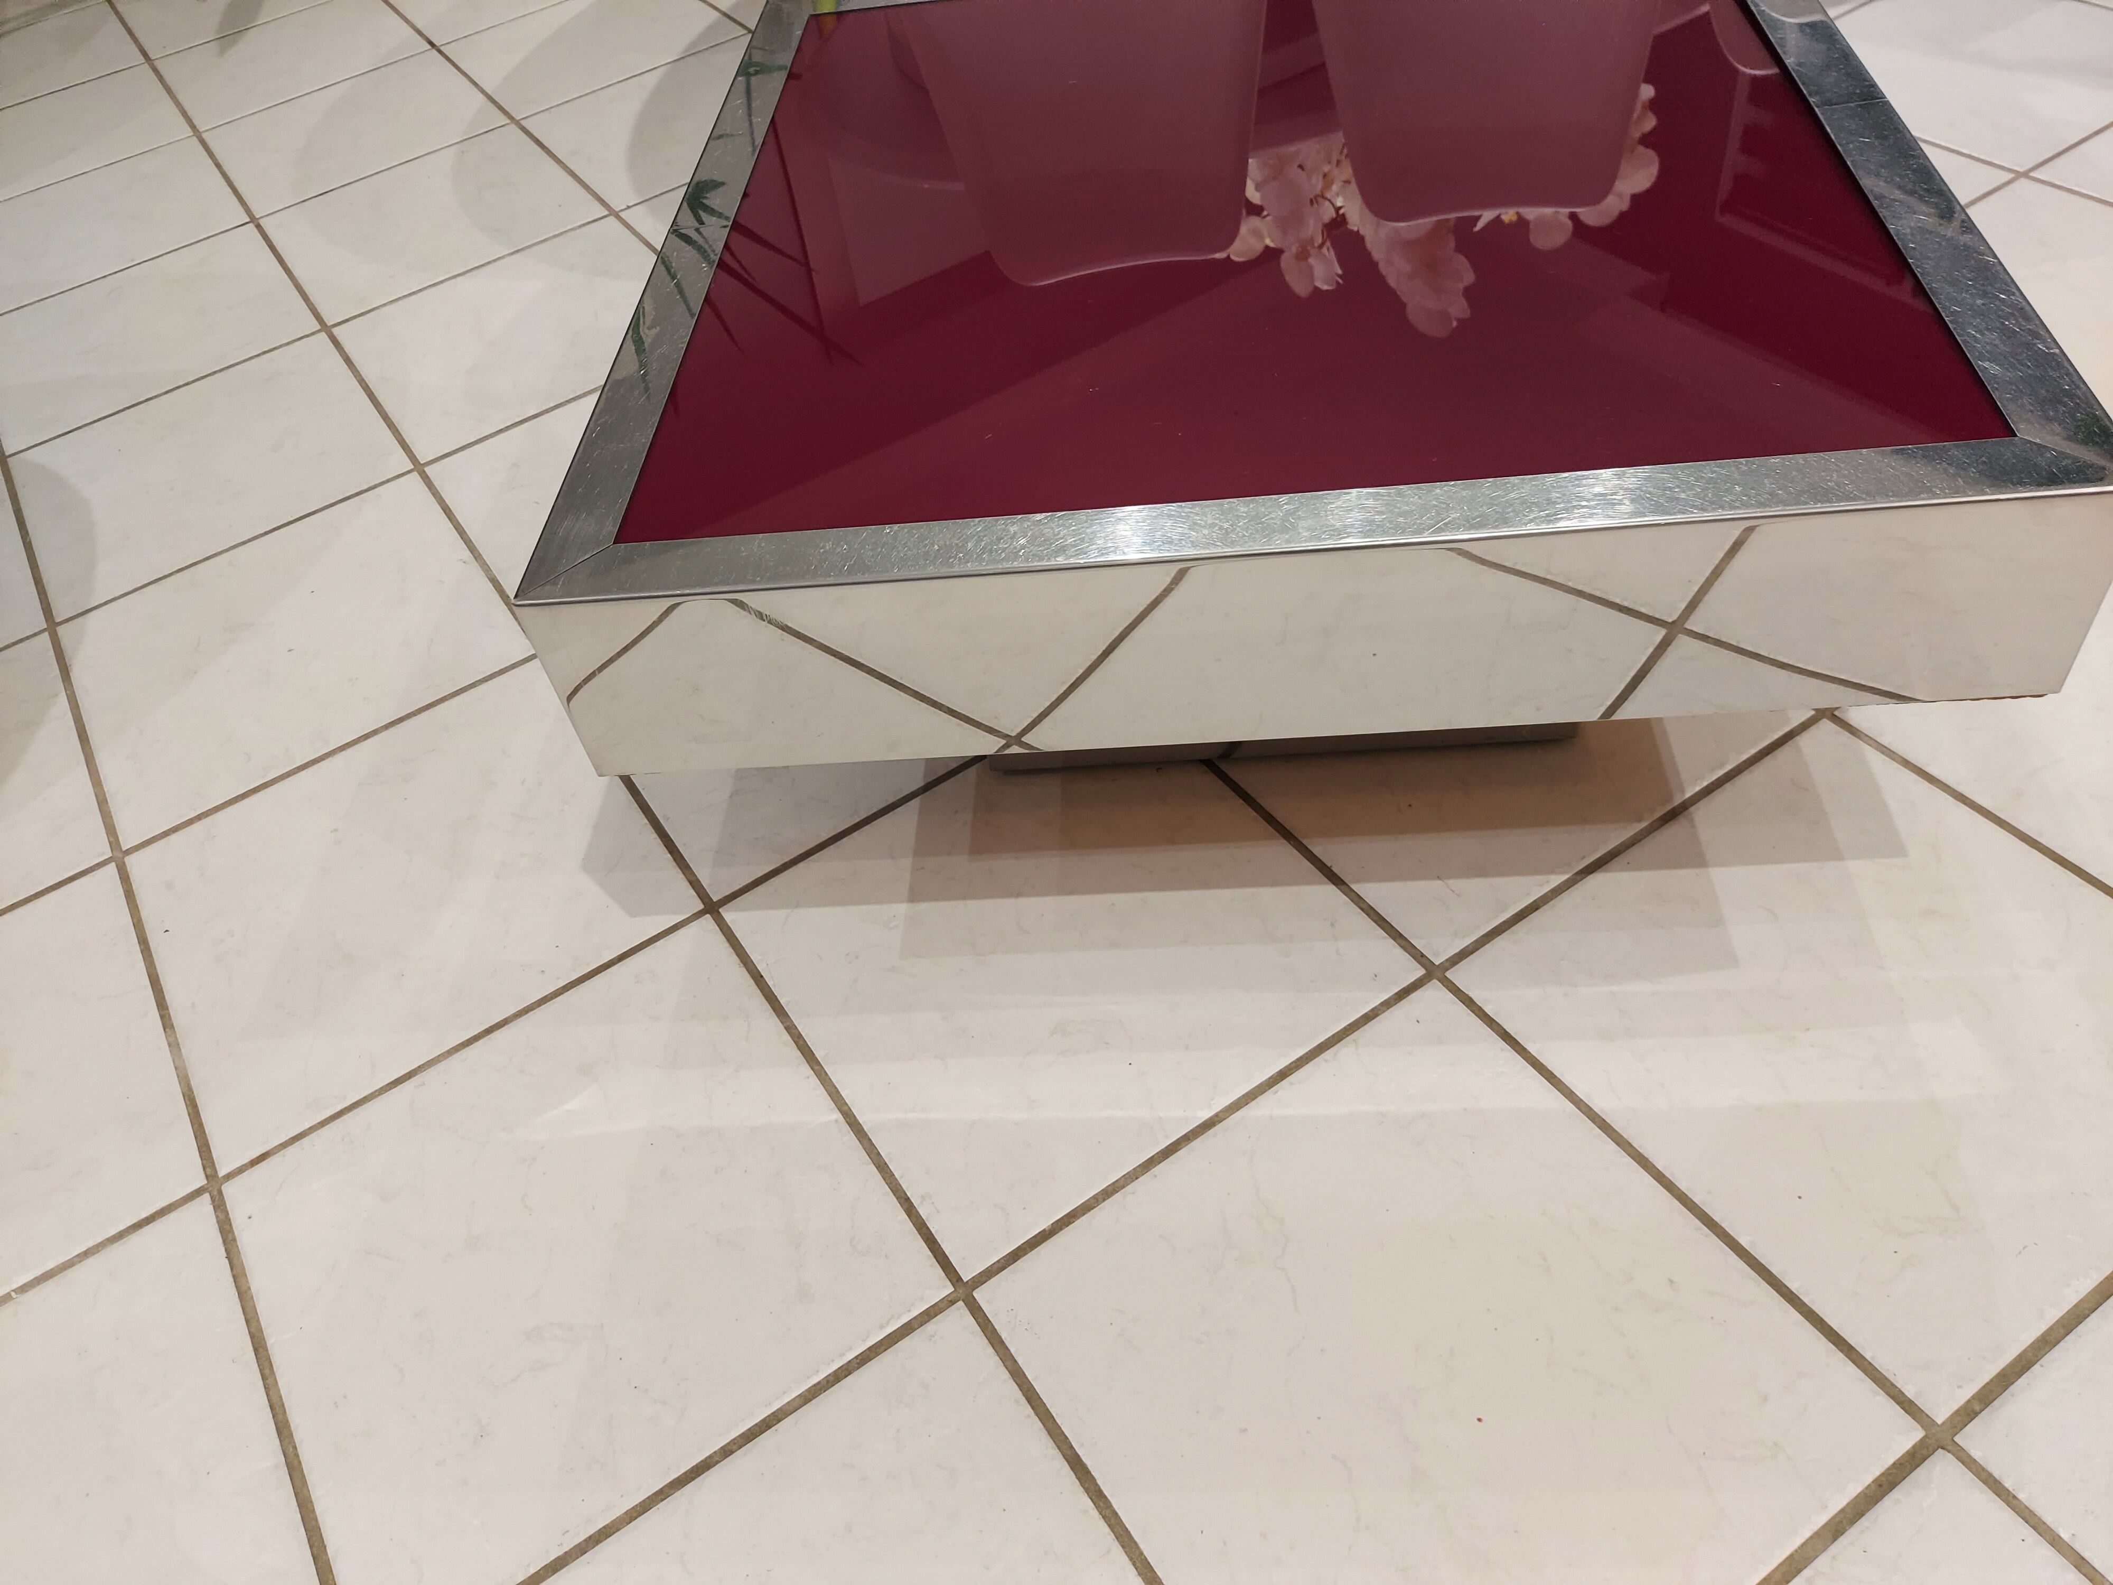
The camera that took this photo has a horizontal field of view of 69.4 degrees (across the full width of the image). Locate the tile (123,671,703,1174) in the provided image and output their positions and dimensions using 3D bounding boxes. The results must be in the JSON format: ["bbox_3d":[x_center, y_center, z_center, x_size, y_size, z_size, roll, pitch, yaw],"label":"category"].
[{"bbox_3d":[-0.542,0.076,1.265,0.387,0.010,0.387,-30,50,-17],"label":"tile"}]

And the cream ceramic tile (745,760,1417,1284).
[{"bbox_3d":[0.000,0.112,1.141,0.387,0.010,0.387,-30,50,-17],"label":"cream ceramic tile"}]

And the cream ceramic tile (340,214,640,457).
[{"bbox_3d":[-0.645,-0.563,1.859,0.387,0.010,0.387,-30,50,-17],"label":"cream ceramic tile"}]

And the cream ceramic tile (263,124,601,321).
[{"bbox_3d":[-0.860,-0.788,2.098,0.387,0.010,0.387,-30,50,-17],"label":"cream ceramic tile"}]

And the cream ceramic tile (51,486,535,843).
[{"bbox_3d":[-0.757,-0.149,1.504,0.387,0.010,0.387,-30,50,-17],"label":"cream ceramic tile"}]

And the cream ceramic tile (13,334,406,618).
[{"bbox_3d":[-0.972,-0.374,1.743,0.387,0.010,0.387,-30,50,-17],"label":"cream ceramic tile"}]

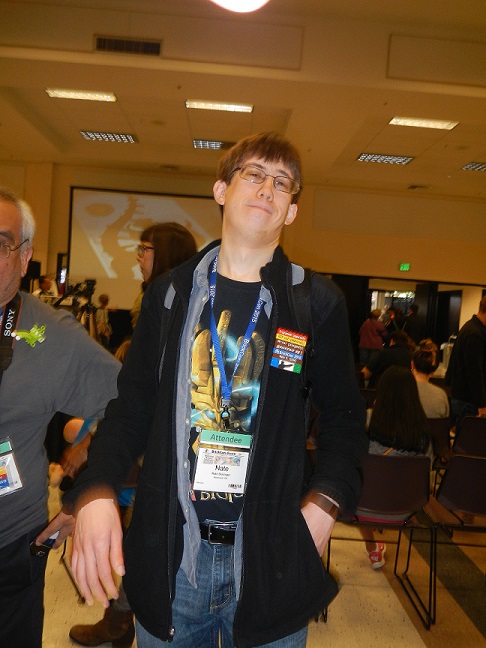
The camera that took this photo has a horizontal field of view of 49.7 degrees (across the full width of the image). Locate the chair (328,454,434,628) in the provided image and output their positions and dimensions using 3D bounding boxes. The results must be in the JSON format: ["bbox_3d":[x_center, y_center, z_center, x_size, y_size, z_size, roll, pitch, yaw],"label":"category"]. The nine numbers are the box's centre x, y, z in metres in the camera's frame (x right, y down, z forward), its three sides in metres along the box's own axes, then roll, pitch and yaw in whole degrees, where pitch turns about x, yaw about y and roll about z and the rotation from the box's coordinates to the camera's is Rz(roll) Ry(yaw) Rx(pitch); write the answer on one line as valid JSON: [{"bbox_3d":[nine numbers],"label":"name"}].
[{"bbox_3d":[0.644,1.000,2.657,0.500,0.780,0.530,4,2,-2],"label":"chair"}]

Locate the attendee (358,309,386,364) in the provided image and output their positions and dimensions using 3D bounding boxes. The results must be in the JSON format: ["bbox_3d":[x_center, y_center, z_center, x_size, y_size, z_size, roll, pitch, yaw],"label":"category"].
[{"bbox_3d":[2.352,0.455,9.707,0.520,1.530,0.450,6,3,38],"label":"attendee"}]

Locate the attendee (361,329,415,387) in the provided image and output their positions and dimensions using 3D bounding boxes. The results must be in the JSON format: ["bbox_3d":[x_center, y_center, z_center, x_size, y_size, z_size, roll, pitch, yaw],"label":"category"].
[{"bbox_3d":[1.623,0.689,5.939,0.580,1.270,0.760,4,2,-12],"label":"attendee"}]

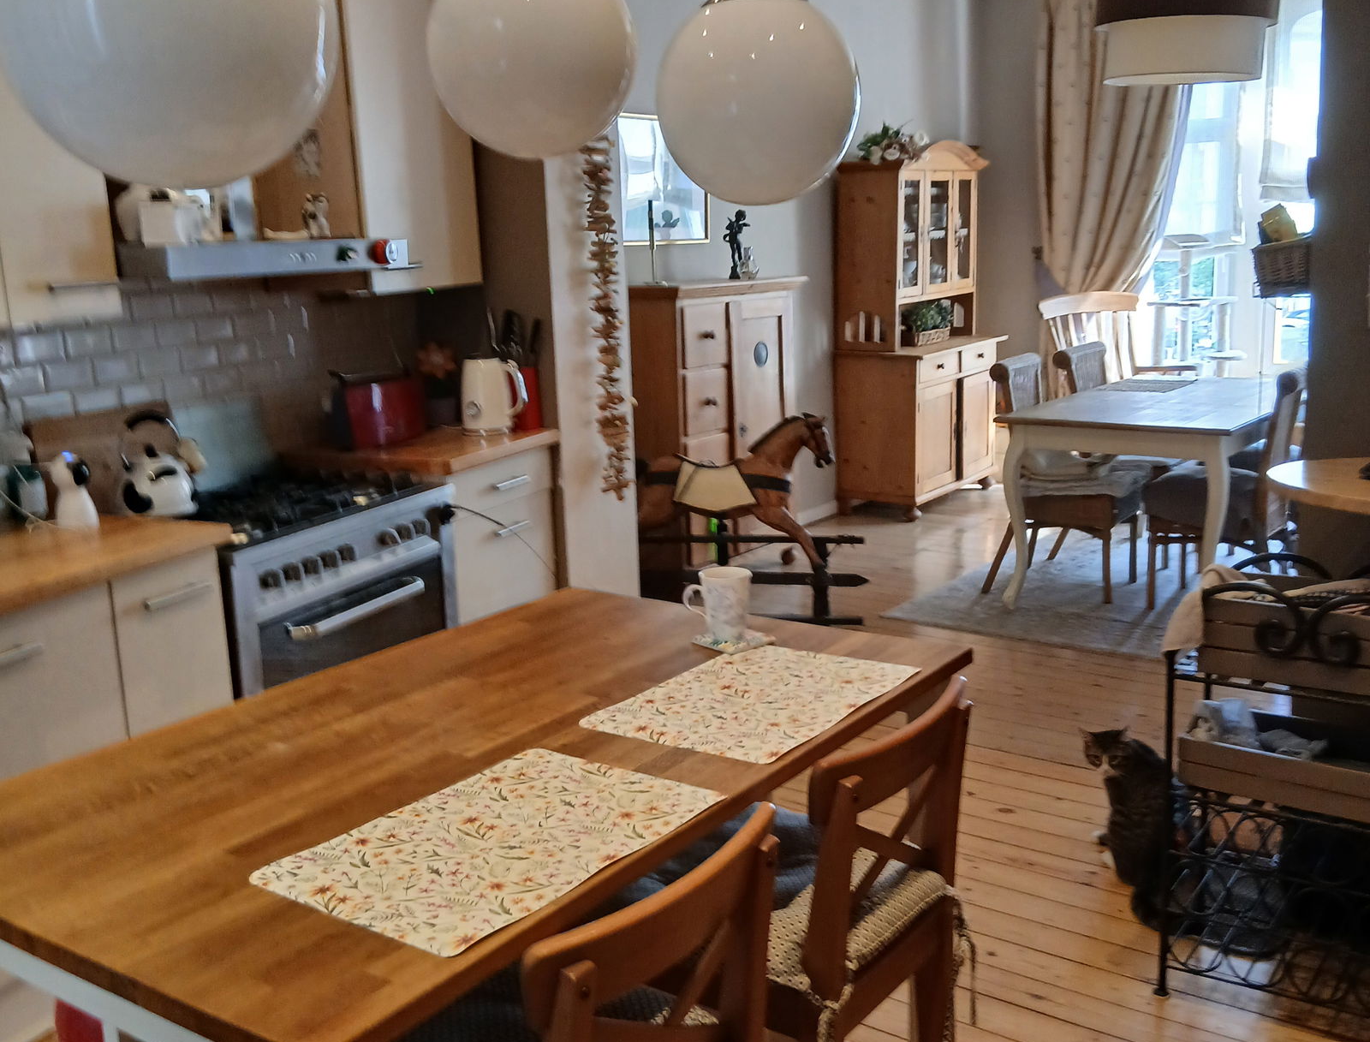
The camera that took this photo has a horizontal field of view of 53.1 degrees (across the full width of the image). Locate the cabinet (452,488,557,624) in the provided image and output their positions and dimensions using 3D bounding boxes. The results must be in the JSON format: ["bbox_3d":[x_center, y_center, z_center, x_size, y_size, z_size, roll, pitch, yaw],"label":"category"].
[{"bbox_3d":[-0.818,0.240,4.561,0.560,0.700,0.600,4,13,25],"label":"cabinet"}]

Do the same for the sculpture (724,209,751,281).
[{"bbox_3d":[0.231,-1.232,6.072,0.110,0.315,0.110,6,14,35],"label":"sculpture"}]

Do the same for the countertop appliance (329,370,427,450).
[{"bbox_3d":[-1.016,-0.362,4.444,0.150,0.215,0.350,3,13,25],"label":"countertop appliance"}]

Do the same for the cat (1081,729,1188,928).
[{"bbox_3d":[1.053,0.682,3.164,0.190,0.360,0.360,-9,13,-28],"label":"cat"}]

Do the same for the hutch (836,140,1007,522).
[{"bbox_3d":[1.297,-1.066,7.482,0.496,1.945,1.204,6,14,33],"label":"hutch"}]

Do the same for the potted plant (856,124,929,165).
[{"bbox_3d":[1.095,-1.990,7.299,0.290,0.200,0.320,6,14,35],"label":"potted plant"}]

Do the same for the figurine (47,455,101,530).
[{"bbox_3d":[-1.453,-0.073,3.249,0.120,0.175,0.100,-13,16,-43],"label":"figurine"}]

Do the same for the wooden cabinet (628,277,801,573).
[{"bbox_3d":[0.111,-0.395,6.189,0.450,1.325,1.000,6,14,35],"label":"wooden cabinet"}]

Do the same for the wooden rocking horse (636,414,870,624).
[{"bbox_3d":[0.136,-0.001,5.410,1.190,0.840,0.360,1,12,12],"label":"wooden rocking horse"}]

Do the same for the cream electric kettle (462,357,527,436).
[{"bbox_3d":[-0.645,-0.419,4.593,0.232,0.244,0.160,4,13,27],"label":"cream electric kettle"}]

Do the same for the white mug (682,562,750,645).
[{"bbox_3d":[0.053,0.133,2.174,0.113,0.103,0.085,-2,12,2],"label":"white mug"}]

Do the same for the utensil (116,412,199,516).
[{"bbox_3d":[-1.322,-0.146,3.424,0.190,0.243,0.190,-3,12,-4],"label":"utensil"}]

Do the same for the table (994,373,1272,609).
[{"bbox_3d":[2.123,-0.148,5.961,0.930,0.770,1.620,7,15,38],"label":"table"}]

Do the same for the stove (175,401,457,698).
[{"bbox_3d":[-1.094,0.289,3.766,0.640,1.060,0.900,3,13,25],"label":"stove"}]

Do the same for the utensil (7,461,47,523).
[{"bbox_3d":[-1.608,-0.070,3.345,0.085,0.140,0.085,4,13,25],"label":"utensil"}]

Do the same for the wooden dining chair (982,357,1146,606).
[{"bbox_3d":[1.570,-0.196,5.654,0.560,0.970,0.465,6,14,34],"label":"wooden dining chair"}]

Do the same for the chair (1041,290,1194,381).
[{"bbox_3d":[2.345,-0.659,7.370,0.620,1.120,0.660,-8,13,-28],"label":"chair"}]

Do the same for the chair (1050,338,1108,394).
[{"bbox_3d":[1.988,-0.315,6.154,0.560,0.970,0.465,6,14,34],"label":"chair"}]

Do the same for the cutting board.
[{"bbox_3d":[-1.444,-0.170,3.492,0.030,0.230,0.455,-10,7,26],"label":"cutting board"}]

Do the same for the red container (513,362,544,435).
[{"bbox_3d":[-0.528,-0.409,4.535,0.106,0.226,0.106,-2,11,0],"label":"red container"}]

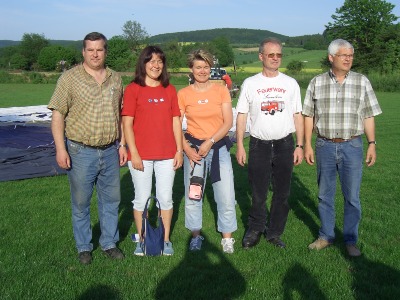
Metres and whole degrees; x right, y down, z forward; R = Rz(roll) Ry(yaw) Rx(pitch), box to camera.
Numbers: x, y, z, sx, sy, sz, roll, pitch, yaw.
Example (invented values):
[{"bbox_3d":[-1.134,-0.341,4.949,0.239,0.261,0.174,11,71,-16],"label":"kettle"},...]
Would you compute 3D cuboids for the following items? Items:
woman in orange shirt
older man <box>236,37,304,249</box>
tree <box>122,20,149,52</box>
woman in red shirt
[{"bbox_3d":[0.064,0.009,4.223,0.476,1.665,0.350,0,9,-2],"label":"woman in orange shirt"},{"bbox_3d":[0.605,-0.059,4.348,0.576,1.758,0.360,-1,9,-6],"label":"older man"},{"bbox_3d":[-7.710,-12.290,60.810,3.170,6.220,3.170,0,9,0],"label":"tree"},{"bbox_3d":[-0.387,0.011,4.161,0.493,1.682,0.340,-1,9,-6],"label":"woman in red shirt"}]

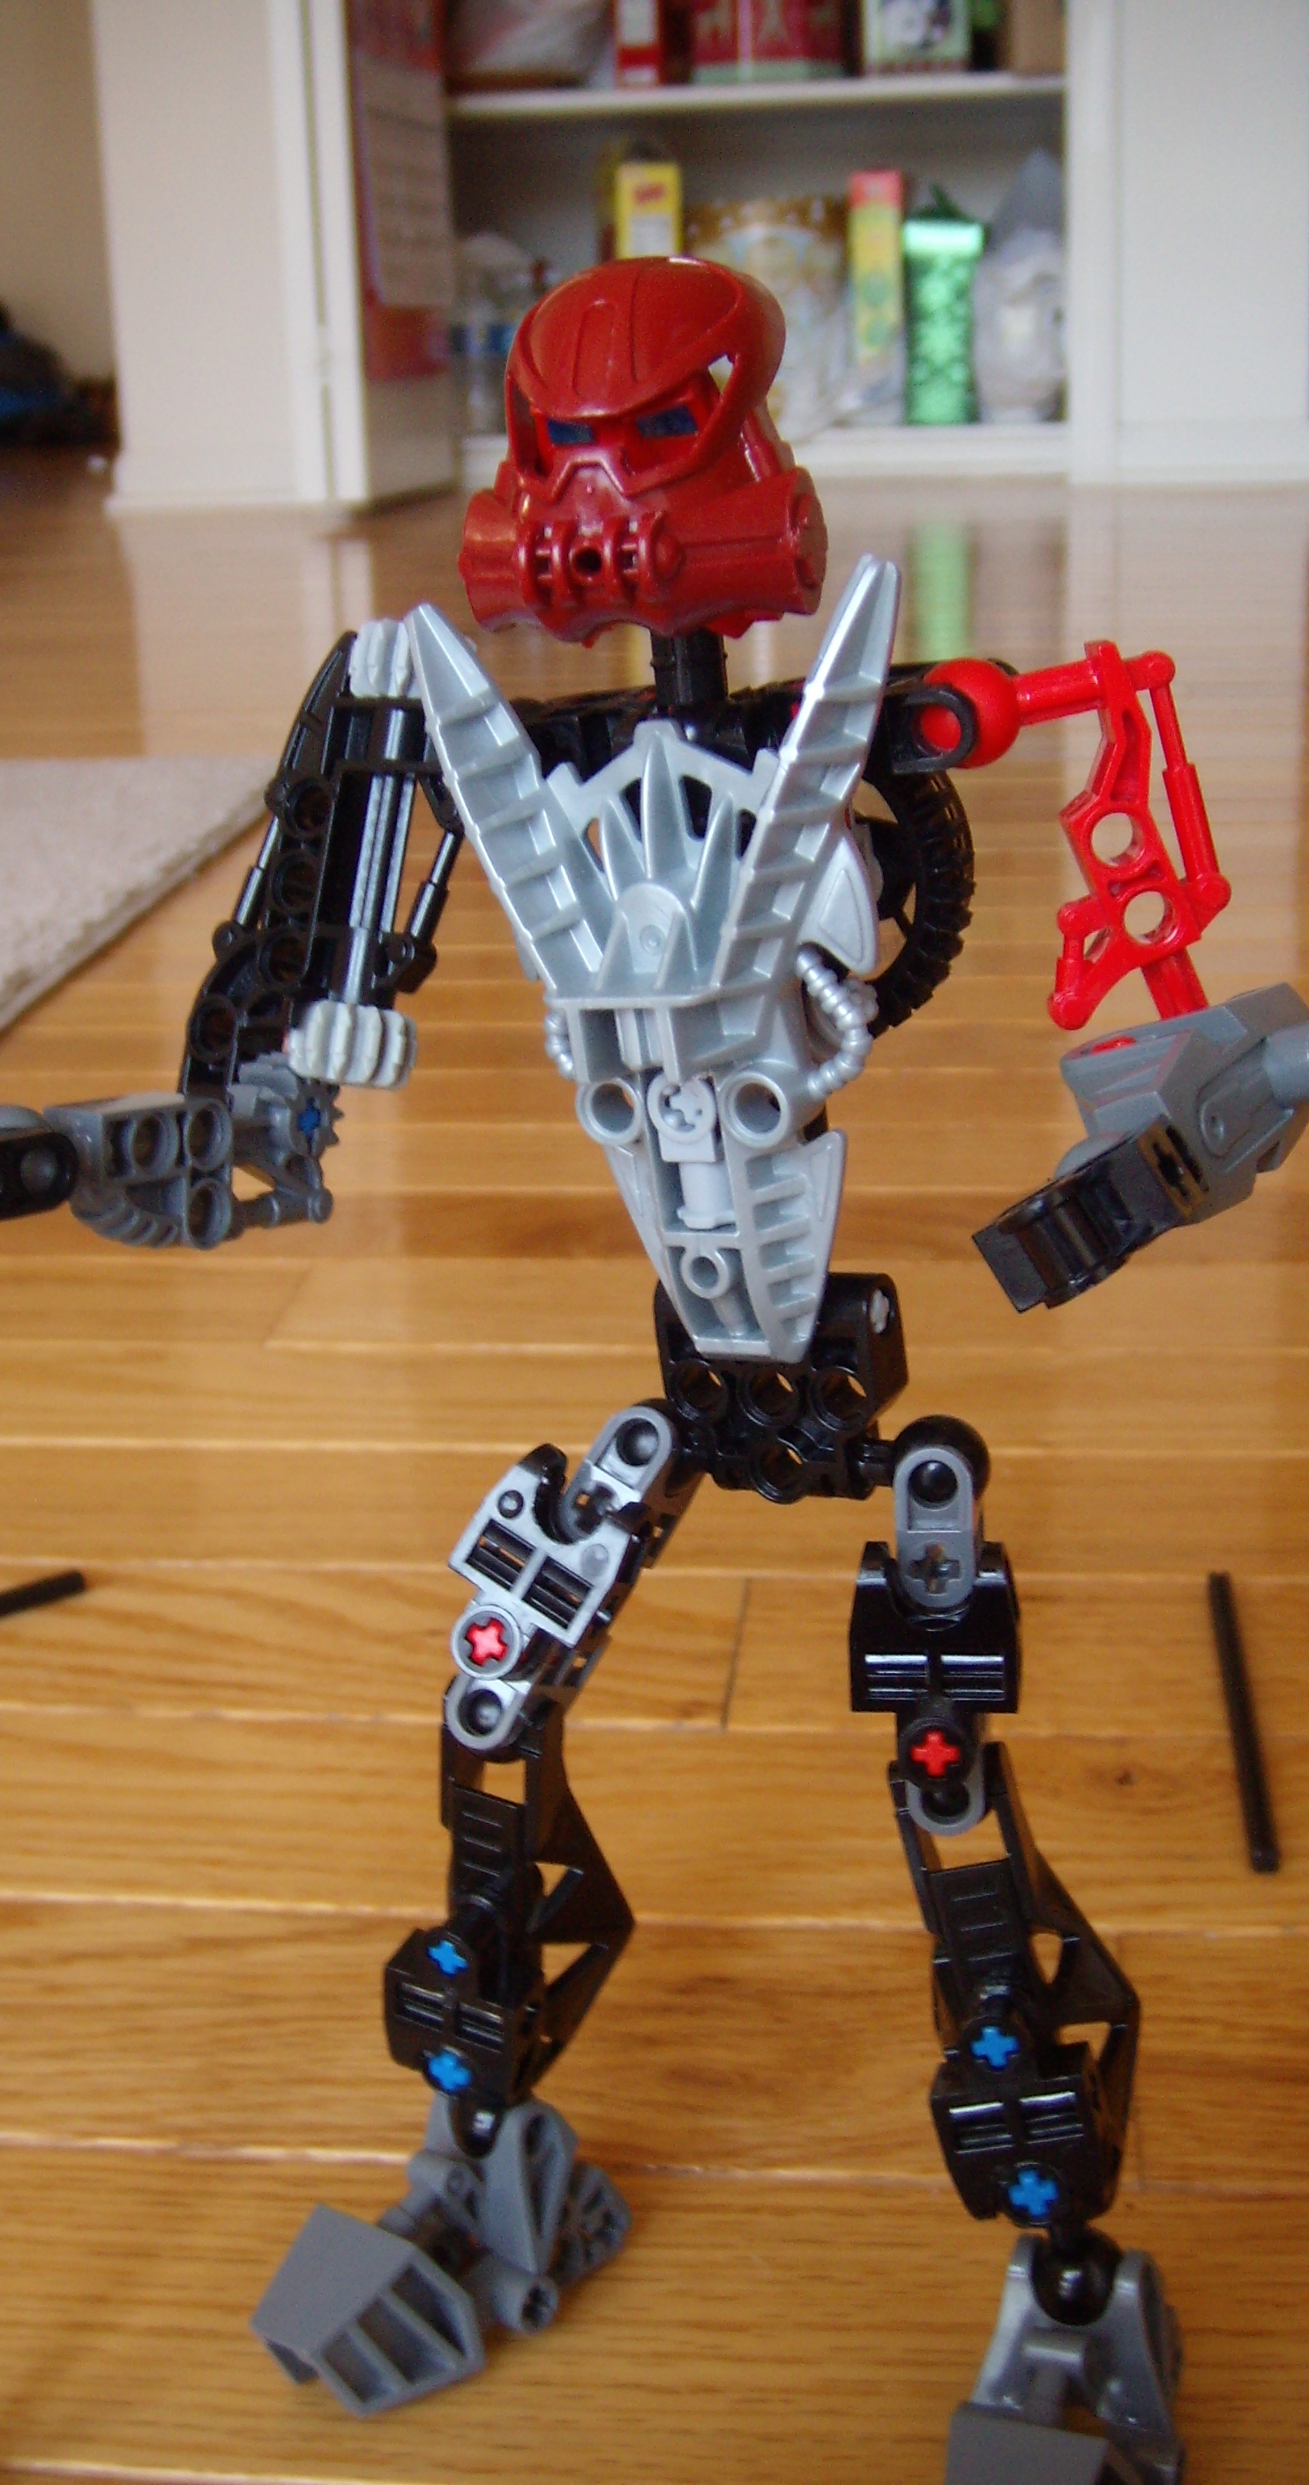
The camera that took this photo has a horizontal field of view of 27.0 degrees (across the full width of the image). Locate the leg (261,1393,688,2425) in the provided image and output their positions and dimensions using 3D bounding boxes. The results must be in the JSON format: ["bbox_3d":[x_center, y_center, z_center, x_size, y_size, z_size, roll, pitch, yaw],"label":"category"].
[{"bbox_3d":[-0.018,0.074,0.300,0.030,0.109,0.052,14,24,38],"label":"leg"}]

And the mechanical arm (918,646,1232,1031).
[{"bbox_3d":[0.039,-0.037,0.252,0.029,0.038,0.018,3,20,14],"label":"mechanical arm"}]

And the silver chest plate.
[{"bbox_3d":[0.005,-0.024,0.265,0.048,0.079,0.028,0,18,21],"label":"silver chest plate"}]

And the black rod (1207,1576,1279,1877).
[{"bbox_3d":[0.095,0.075,0.442,0.005,0.005,0.096,0,19,7],"label":"black rod"}]

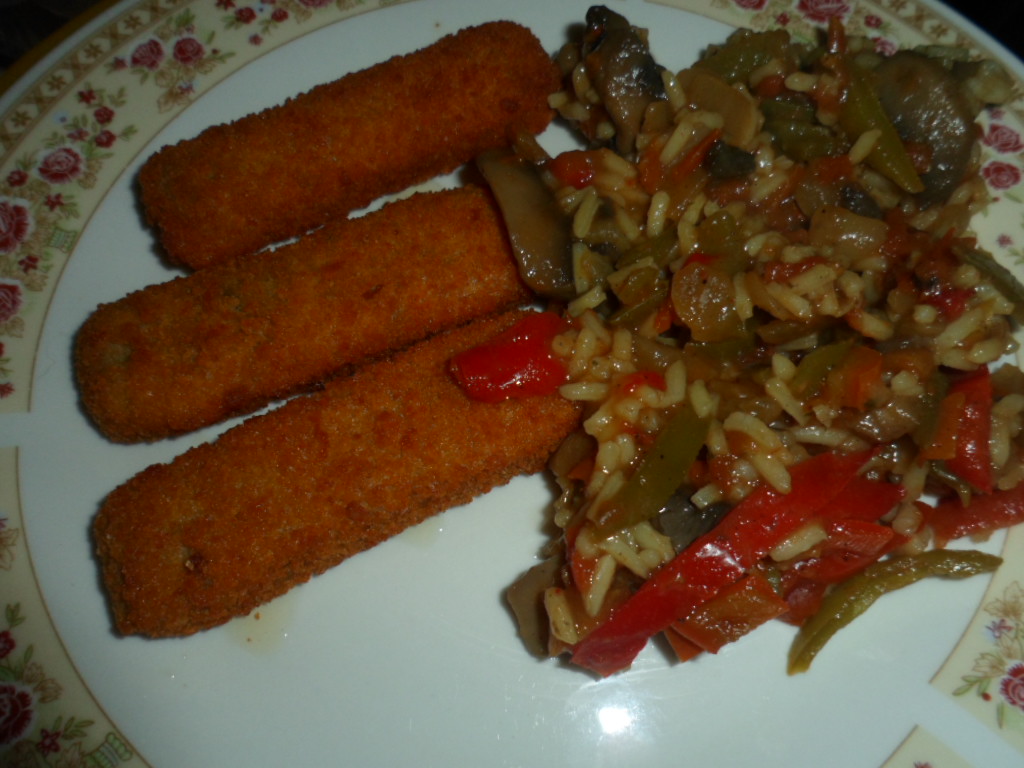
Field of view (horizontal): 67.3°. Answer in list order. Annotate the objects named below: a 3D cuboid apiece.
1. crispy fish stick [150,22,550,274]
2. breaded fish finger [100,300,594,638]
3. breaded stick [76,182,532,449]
[{"bbox_3d":[-0.035,-0.055,0.175,0.095,0.017,0.028,-26,68,-9],"label":"crispy fish stick"},{"bbox_3d":[-0.031,0.015,0.144,0.090,0.016,0.030,-25,68,-9],"label":"breaded fish finger"},{"bbox_3d":[-0.040,-0.016,0.158,0.093,0.017,0.029,-20,67,-7],"label":"breaded stick"}]

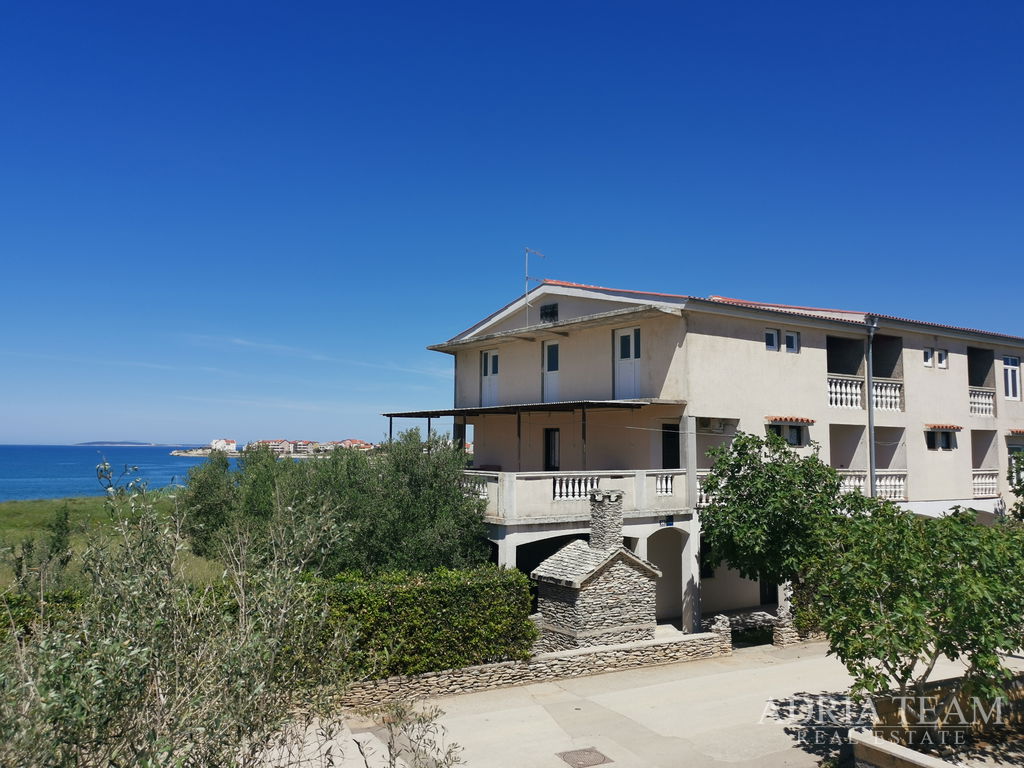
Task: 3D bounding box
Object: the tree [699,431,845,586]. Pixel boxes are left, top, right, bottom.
[{"bbox_3d":[6.669,3.847,20.259,3.800,5.225,3.700,1,-5,0],"label":"tree"}]

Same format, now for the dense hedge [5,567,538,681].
[{"bbox_3d":[-4.184,4.805,15.416,9.789,1.820,1.250,3,-5,-25],"label":"dense hedge"}]

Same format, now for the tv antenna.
[{"bbox_3d":[0.817,-3.077,26.409,0.350,2.774,1.000,-4,-6,42],"label":"tv antenna"}]

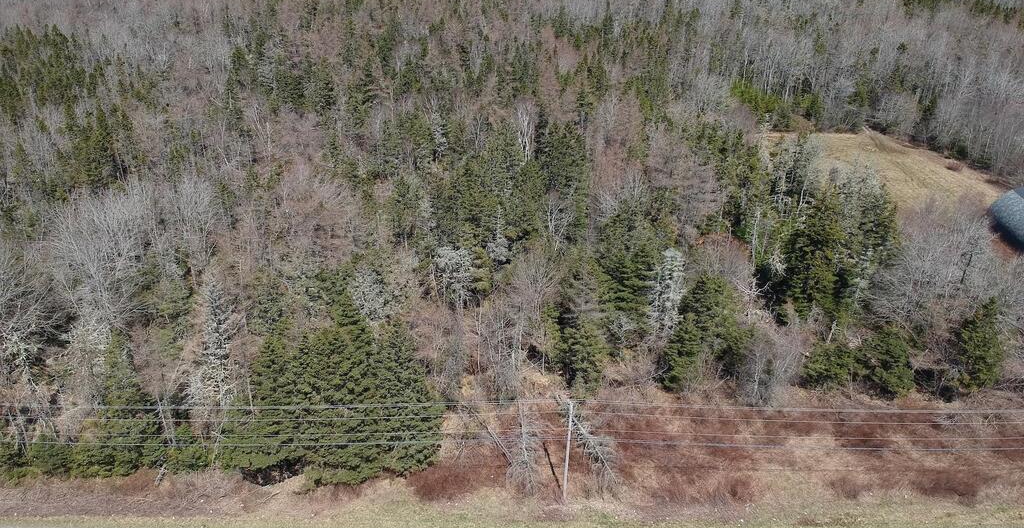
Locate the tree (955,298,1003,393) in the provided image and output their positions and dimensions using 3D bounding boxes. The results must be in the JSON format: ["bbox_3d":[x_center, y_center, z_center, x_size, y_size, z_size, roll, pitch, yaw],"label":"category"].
[{"bbox_3d":[49.154,8.145,76.682,4.850,10.590,4.850,0,28,0],"label":"tree"}]

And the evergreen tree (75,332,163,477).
[{"bbox_3d":[-36.252,11.736,65.897,8.060,13.390,8.060,0,28,0],"label":"evergreen tree"}]

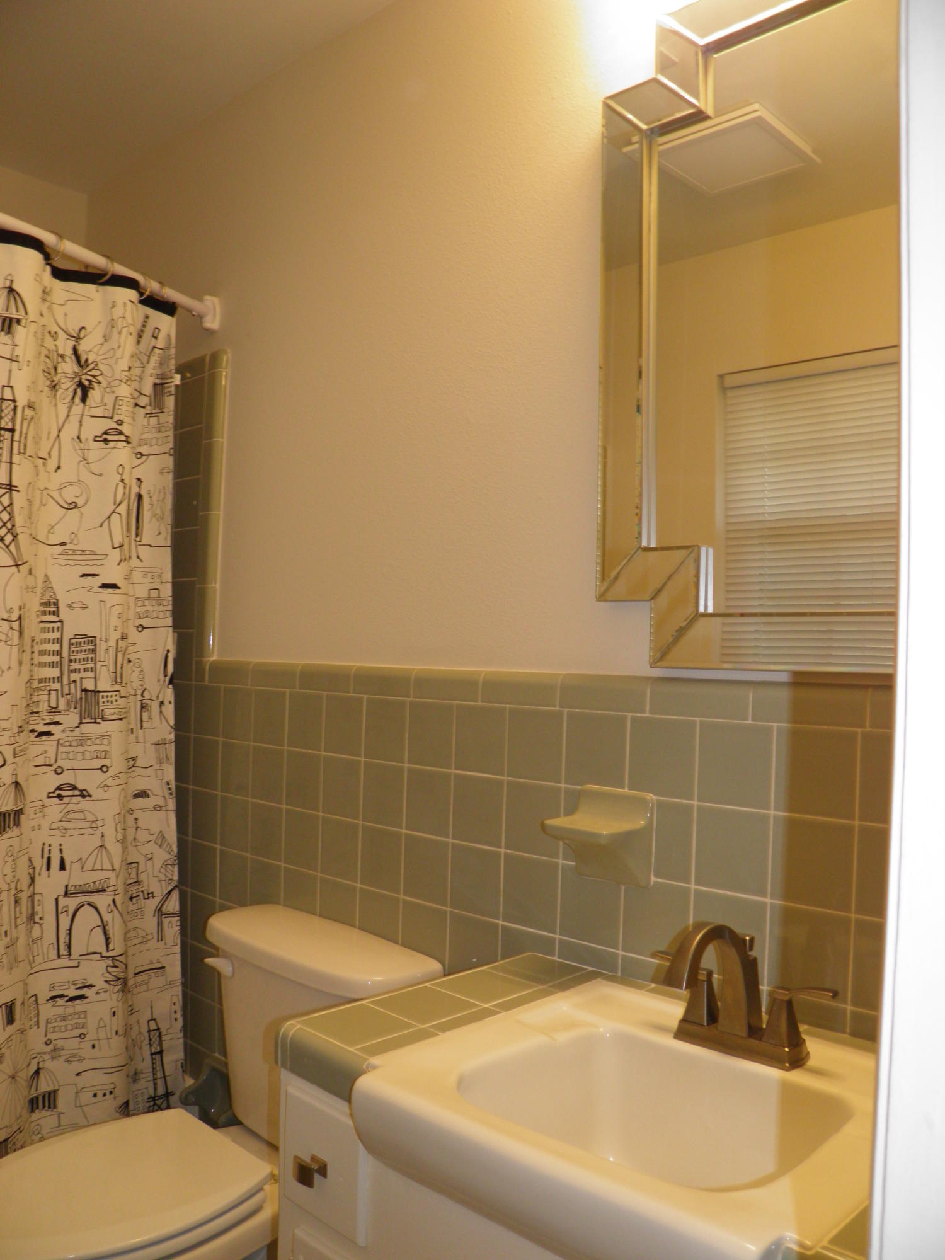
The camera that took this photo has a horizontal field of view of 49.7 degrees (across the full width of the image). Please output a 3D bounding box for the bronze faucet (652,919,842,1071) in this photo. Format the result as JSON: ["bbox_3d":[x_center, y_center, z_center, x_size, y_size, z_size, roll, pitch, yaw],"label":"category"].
[{"bbox_3d":[0.267,0.391,1.103,0.231,0.158,0.187,0,-3,42],"label":"bronze faucet"}]

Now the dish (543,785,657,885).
[{"bbox_3d":[0.169,0.285,1.392,0.124,0.123,0.095,0,-3,42],"label":"dish"}]

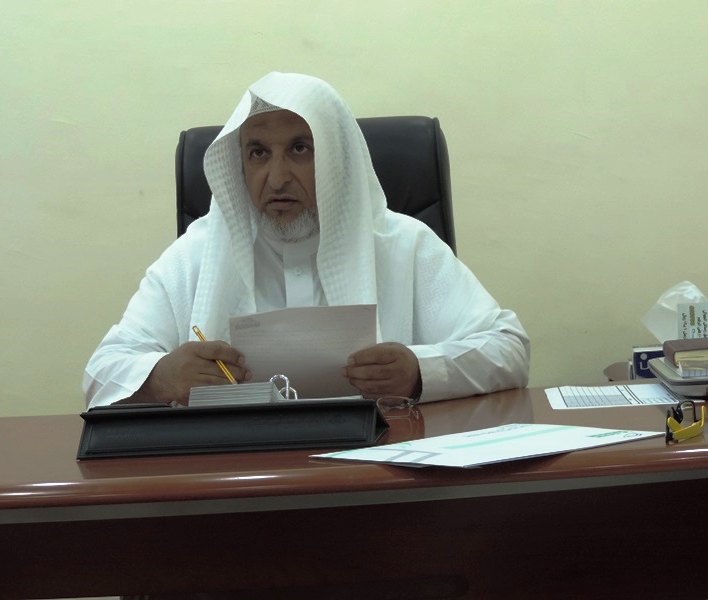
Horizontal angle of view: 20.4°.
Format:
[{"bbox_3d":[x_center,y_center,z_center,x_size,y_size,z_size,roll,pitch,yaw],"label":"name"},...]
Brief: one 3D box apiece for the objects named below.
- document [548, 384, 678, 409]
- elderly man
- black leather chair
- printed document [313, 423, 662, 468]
[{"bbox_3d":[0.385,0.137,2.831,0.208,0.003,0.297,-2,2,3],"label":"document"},{"bbox_3d":[-0.066,0.278,3.002,0.670,1.250,0.700,-2,2,3],"label":"elderly man"},{"bbox_3d":[-0.044,0.302,3.133,0.640,1.190,0.680,-2,2,5],"label":"black leather chair"},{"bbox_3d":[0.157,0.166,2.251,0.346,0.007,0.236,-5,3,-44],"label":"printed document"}]

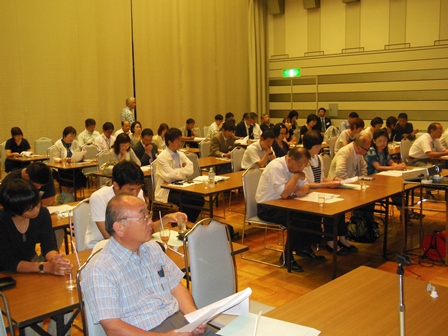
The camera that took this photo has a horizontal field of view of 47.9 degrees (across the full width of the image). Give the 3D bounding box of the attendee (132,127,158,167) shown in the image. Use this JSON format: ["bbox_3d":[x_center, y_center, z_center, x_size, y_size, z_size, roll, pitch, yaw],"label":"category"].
[{"bbox_3d":[-1.099,0.023,7.777,0.741,1.238,0.497,7,11,44],"label":"attendee"}]

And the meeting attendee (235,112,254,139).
[{"bbox_3d":[0.563,-0.647,12.092,0.780,1.280,0.520,7,11,44],"label":"meeting attendee"}]

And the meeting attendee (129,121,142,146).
[{"bbox_3d":[-1.487,-0.195,9.150,0.780,1.260,0.500,6,11,43],"label":"meeting attendee"}]

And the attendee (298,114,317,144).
[{"bbox_3d":[2.068,-0.519,10.969,0.720,1.260,0.480,6,11,43],"label":"attendee"}]

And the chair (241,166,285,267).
[{"bbox_3d":[0.518,0.466,5.201,0.560,0.950,0.450,6,11,43],"label":"chair"}]

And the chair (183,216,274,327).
[{"bbox_3d":[0.086,0.782,2.801,0.540,0.940,0.440,7,11,44],"label":"chair"}]

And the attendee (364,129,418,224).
[{"bbox_3d":[2.153,0.103,6.601,0.750,1.220,0.500,6,11,43],"label":"attendee"}]

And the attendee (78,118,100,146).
[{"bbox_3d":[-2.564,-0.290,9.963,0.780,1.270,0.500,6,11,43],"label":"attendee"}]

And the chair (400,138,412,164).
[{"bbox_3d":[3.258,0.001,8.318,0.566,0.941,0.468,7,11,44],"label":"chair"}]

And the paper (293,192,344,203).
[{"bbox_3d":[0.977,0.297,5.093,0.439,0.012,0.419,7,11,44],"label":"paper"}]

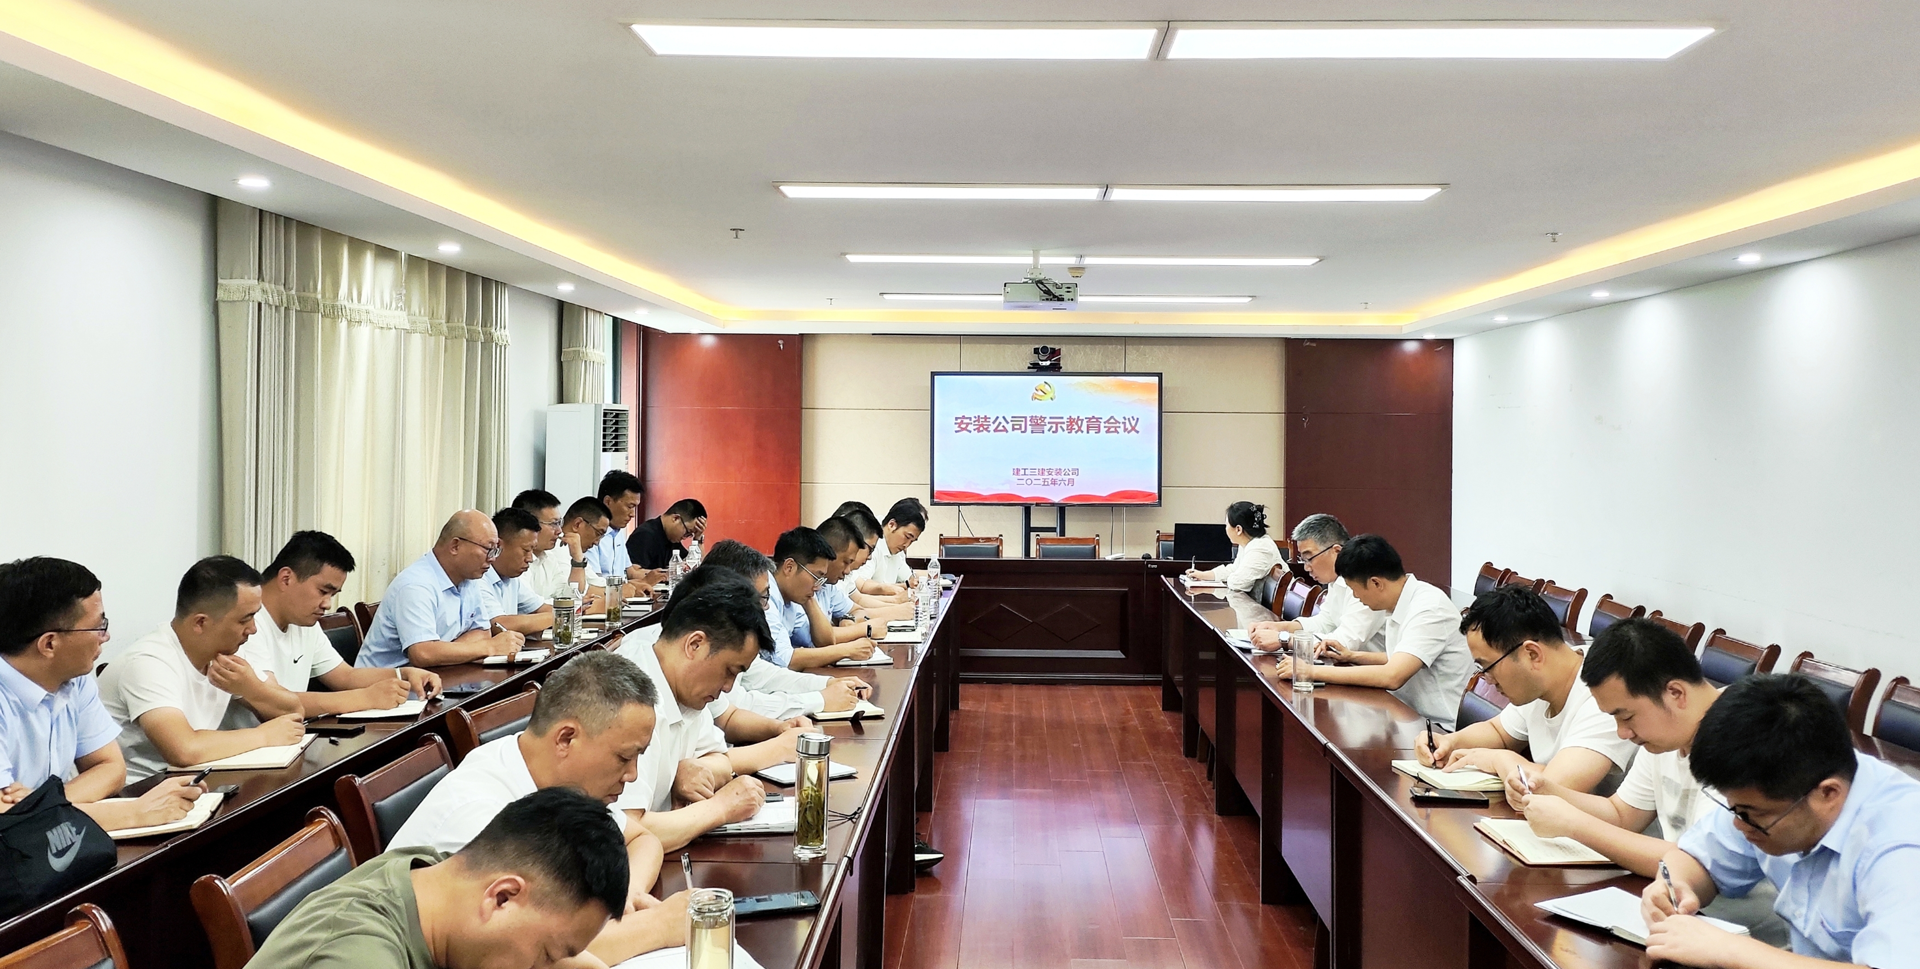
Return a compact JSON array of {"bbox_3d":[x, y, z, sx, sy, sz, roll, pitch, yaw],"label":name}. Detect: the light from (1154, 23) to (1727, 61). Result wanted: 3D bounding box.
[{"bbox_3d":[1.064,-1.018,3.157,1.200,0.050,0.300,1,2,2],"label":"light"}]

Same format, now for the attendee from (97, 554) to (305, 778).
[{"bbox_3d":[-1.913,0.817,3.559,0.660,1.270,0.540,1,2,10],"label":"attendee"}]

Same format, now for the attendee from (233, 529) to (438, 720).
[{"bbox_3d":[-1.859,0.745,4.028,0.800,1.220,0.520,1,2,12],"label":"attendee"}]

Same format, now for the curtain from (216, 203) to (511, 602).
[{"bbox_3d":[-2.384,0.141,5.941,0.150,2.200,2.550,1,2,2],"label":"curtain"}]

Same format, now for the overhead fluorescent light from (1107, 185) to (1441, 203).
[{"bbox_3d":[1.135,-1.078,5.054,1.200,0.050,0.300,1,2,2],"label":"overhead fluorescent light"}]

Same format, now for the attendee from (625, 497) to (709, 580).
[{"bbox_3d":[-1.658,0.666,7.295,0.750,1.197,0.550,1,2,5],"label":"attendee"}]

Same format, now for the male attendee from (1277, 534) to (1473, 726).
[{"bbox_3d":[1.418,0.772,4.635,0.780,1.210,0.520,1,2,7],"label":"male attendee"}]

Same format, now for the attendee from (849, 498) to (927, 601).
[{"bbox_3d":[-0.479,0.713,6.903,0.640,1.280,0.520,2,2,22],"label":"attendee"}]

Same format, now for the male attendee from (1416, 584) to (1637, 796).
[{"bbox_3d":[1.441,0.872,3.357,0.700,1.260,0.550,1,2,-3],"label":"male attendee"}]

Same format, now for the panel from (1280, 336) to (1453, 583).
[{"bbox_3d":[3.100,0.077,10.644,1.280,2.370,0.050,1,2,2],"label":"panel"}]

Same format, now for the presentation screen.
[{"bbox_3d":[0.642,-0.329,10.277,1.710,0.990,0.090,1,2,2],"label":"presentation screen"}]

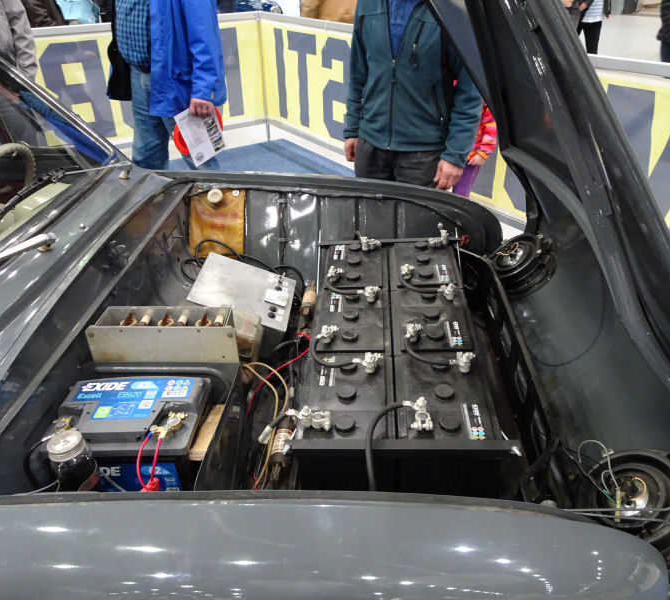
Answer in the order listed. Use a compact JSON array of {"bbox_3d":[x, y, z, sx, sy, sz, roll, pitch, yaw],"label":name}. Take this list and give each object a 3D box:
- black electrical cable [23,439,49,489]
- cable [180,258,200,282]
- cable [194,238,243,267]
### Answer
[{"bbox_3d":[-0.495,0.272,0.920,0.045,0.095,0.040,0,32,3],"label":"black electrical cable"},{"bbox_3d":[-0.446,-0.090,1.700,0.062,0.045,0.070,0,32,3],"label":"cable"},{"bbox_3d":[-0.366,-0.148,1.730,0.150,0.070,0.060,0,32,3],"label":"cable"}]

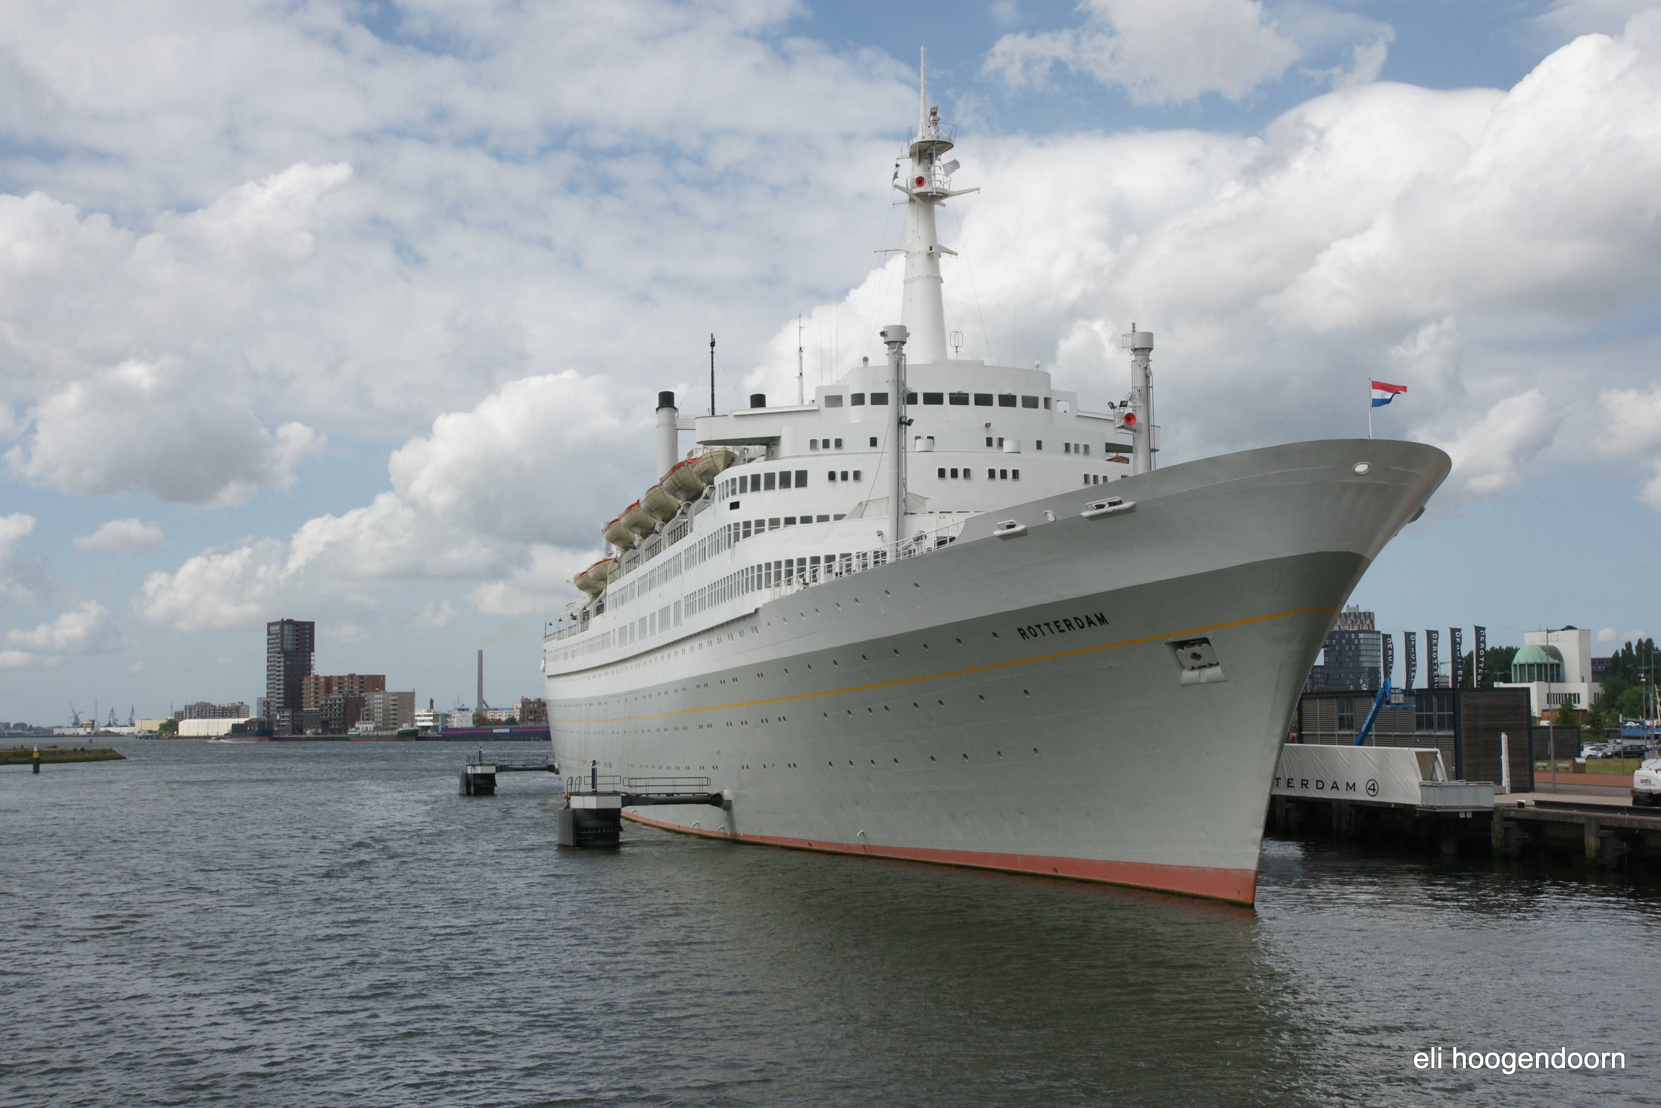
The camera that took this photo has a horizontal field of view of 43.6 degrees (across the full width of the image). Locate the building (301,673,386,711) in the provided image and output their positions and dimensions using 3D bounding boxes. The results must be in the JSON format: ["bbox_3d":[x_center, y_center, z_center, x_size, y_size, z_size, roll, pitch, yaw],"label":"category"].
[{"bbox_3d":[-289.287,90.413,1243.384,14.000,34.600,72.000,4,-6,-41],"label":"building"}]

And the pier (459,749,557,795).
[{"bbox_3d":[-35.892,24.177,231.330,10.800,5.100,4.800,1,-5,-13],"label":"pier"}]

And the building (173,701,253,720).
[{"bbox_3d":[-594.236,156.029,1994.256,73.000,30.400,25.000,1,-5,-16],"label":"building"}]

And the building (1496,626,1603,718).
[{"bbox_3d":[277.036,48.153,805.462,37.000,39.600,21.000,4,-6,-40],"label":"building"}]

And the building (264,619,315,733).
[{"bbox_3d":[-333.932,76.547,1287.807,20.000,70.100,29.000,2,-5,-31],"label":"building"}]

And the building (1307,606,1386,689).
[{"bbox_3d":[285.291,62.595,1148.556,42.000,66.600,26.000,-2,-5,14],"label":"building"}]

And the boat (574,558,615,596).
[{"bbox_3d":[-23.014,2.281,203.769,3.300,2.900,9.600,1,-5,-13],"label":"boat"}]

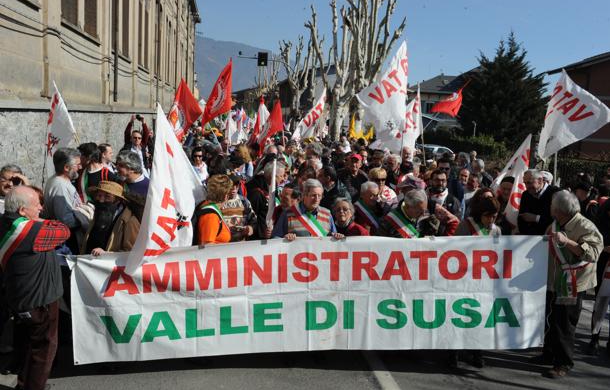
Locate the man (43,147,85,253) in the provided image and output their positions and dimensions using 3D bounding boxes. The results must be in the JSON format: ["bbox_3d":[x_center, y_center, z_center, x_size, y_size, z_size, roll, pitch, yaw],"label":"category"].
[{"bbox_3d":[-2.197,0.443,5.067,0.420,1.770,0.500,2,8,17],"label":"man"}]

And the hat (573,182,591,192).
[{"bbox_3d":[3.317,-0.090,6.500,0.220,0.130,0.260,4,9,19],"label":"hat"}]

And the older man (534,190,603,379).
[{"bbox_3d":[2.351,0.787,4.918,0.460,1.620,0.400,8,10,38],"label":"older man"}]

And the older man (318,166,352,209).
[{"bbox_3d":[0.272,0.535,6.120,0.360,1.720,0.520,-6,11,-44],"label":"older man"}]

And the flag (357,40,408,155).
[{"bbox_3d":[1.058,-1.345,7.400,0.700,1.500,0.350,2,8,6],"label":"flag"}]

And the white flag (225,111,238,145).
[{"bbox_3d":[-1.763,-1.619,13.000,0.340,0.820,0.250,0,8,-6],"label":"white flag"}]

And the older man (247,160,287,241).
[{"bbox_3d":[-0.428,0.513,5.822,0.550,1.750,0.420,-4,10,-37],"label":"older man"}]

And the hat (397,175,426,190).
[{"bbox_3d":[1.012,-0.119,5.150,0.210,0.150,0.280,7,10,40],"label":"hat"}]

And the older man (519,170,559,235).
[{"bbox_3d":[2.422,0.616,5.771,0.550,1.740,0.400,6,9,26],"label":"older man"}]

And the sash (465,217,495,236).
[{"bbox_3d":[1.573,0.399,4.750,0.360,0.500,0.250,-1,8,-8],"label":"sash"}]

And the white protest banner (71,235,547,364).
[{"bbox_3d":[0.102,0.909,4.660,4.060,0.990,0.200,-1,8,-4],"label":"white protest banner"}]

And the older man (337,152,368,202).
[{"bbox_3d":[0.675,0.289,7.724,0.540,1.740,0.380,0,8,-6],"label":"older man"}]

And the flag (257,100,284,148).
[{"bbox_3d":[-0.728,-1.488,11.600,0.620,1.080,0.300,1,8,-11],"label":"flag"}]

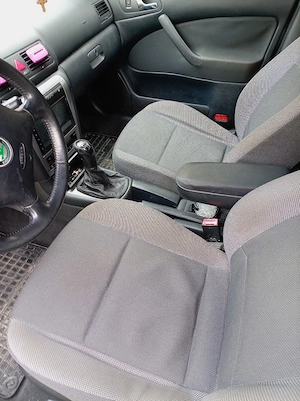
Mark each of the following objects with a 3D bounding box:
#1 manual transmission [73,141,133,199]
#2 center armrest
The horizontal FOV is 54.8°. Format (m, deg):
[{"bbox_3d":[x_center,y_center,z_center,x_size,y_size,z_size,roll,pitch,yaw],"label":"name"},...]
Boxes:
[{"bbox_3d":[-0.157,-0.130,0.970,0.170,0.170,0.140,13,45,15],"label":"manual transmission"},{"bbox_3d":[0.247,-0.034,0.867,0.330,0.090,0.125,9,44,18],"label":"center armrest"}]

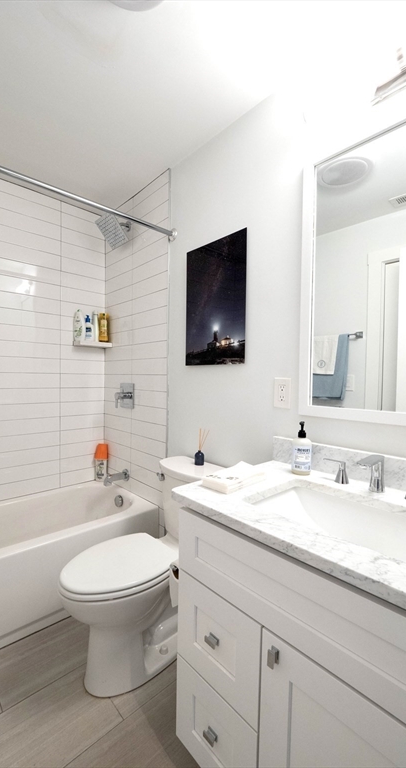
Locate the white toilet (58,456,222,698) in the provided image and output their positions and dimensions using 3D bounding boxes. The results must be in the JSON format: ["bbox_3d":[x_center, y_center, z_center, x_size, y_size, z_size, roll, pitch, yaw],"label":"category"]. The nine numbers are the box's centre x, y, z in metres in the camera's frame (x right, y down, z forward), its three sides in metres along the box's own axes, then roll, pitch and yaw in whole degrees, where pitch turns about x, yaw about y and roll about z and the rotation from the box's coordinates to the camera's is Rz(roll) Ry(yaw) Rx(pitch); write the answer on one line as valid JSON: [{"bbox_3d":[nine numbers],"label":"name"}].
[{"bbox_3d":[-0.252,0.793,1.371,0.724,0.760,0.417,-1,2,-43],"label":"white toilet"}]

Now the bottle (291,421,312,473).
[{"bbox_3d":[0.362,0.232,1.134,0.066,0.187,0.066,1,2,14],"label":"bottle"}]

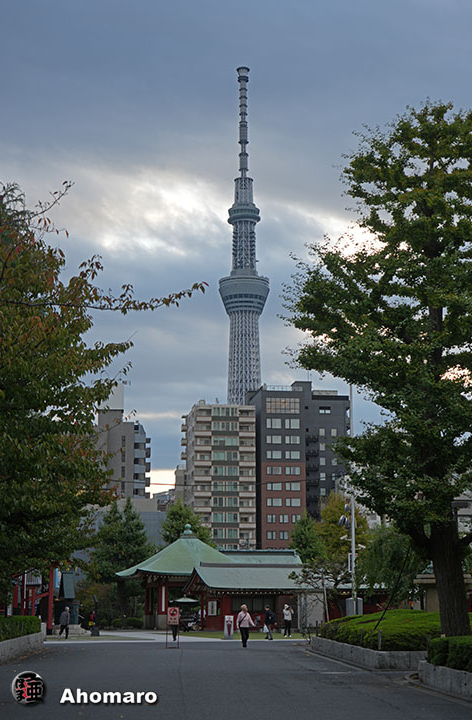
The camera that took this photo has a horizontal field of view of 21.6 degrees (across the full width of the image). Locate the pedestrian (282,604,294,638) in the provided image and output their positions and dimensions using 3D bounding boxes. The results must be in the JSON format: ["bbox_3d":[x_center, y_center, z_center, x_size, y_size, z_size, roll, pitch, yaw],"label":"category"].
[{"bbox_3d":[2.642,13.140,62.407,0.520,1.660,0.400,3,-12,-15],"label":"pedestrian"}]

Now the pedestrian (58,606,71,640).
[{"bbox_3d":[-8.145,12.508,58.888,0.500,1.540,0.500,-2,-11,10],"label":"pedestrian"}]

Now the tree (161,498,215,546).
[{"bbox_3d":[-4.134,17.120,105.685,5.400,10.600,5.400,0,-11,0],"label":"tree"}]

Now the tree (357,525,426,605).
[{"bbox_3d":[8.646,12.193,68.944,3.900,6.050,3.900,0,-11,0],"label":"tree"}]

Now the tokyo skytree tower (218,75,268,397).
[{"bbox_3d":[9.734,-39.321,1419.915,64.000,634.000,64.000,0,-11,0],"label":"tokyo skytree tower"}]

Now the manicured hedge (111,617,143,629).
[{"bbox_3d":[-7.775,18.754,88.038,2.300,0.800,1.200,3,-12,-15],"label":"manicured hedge"}]

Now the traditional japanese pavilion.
[{"bbox_3d":[-1.945,15.399,87.682,11.200,7.200,10.000,3,-12,-16],"label":"traditional japanese pavilion"}]

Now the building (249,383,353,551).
[{"bbox_3d":[12.502,28.389,249.152,17.800,44.000,22.000,1,-11,-6],"label":"building"}]

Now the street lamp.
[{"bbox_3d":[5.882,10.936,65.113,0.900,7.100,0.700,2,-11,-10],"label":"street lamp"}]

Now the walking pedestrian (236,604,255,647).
[{"bbox_3d":[0.377,10.547,49.187,0.720,1.690,0.450,1,-11,-8],"label":"walking pedestrian"}]

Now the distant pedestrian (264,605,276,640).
[{"bbox_3d":[1.639,12.839,60.660,0.700,1.660,0.550,0,-11,-2],"label":"distant pedestrian"}]

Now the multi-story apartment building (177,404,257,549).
[{"bbox_3d":[-3.135,29.542,242.904,12.700,40.000,13.500,2,-11,-9],"label":"multi-story apartment building"}]

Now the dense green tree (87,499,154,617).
[{"bbox_3d":[-8.207,14.528,88.868,4.700,9.180,4.700,0,-11,0],"label":"dense green tree"}]

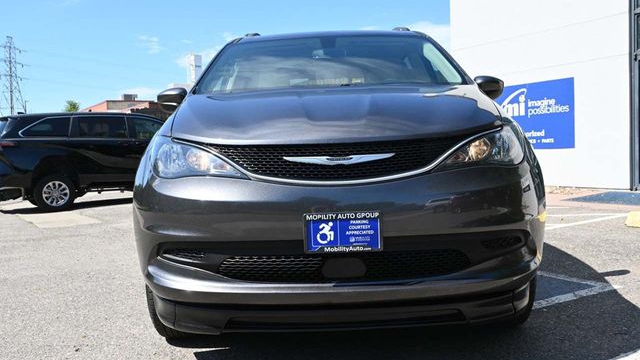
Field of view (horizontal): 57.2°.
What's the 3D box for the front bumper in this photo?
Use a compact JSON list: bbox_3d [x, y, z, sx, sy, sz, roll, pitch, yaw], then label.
[{"bbox_3d":[0.102,0.297,2.632,2.000,0.680,0.590,-2,4,1],"label":"front bumper"}]

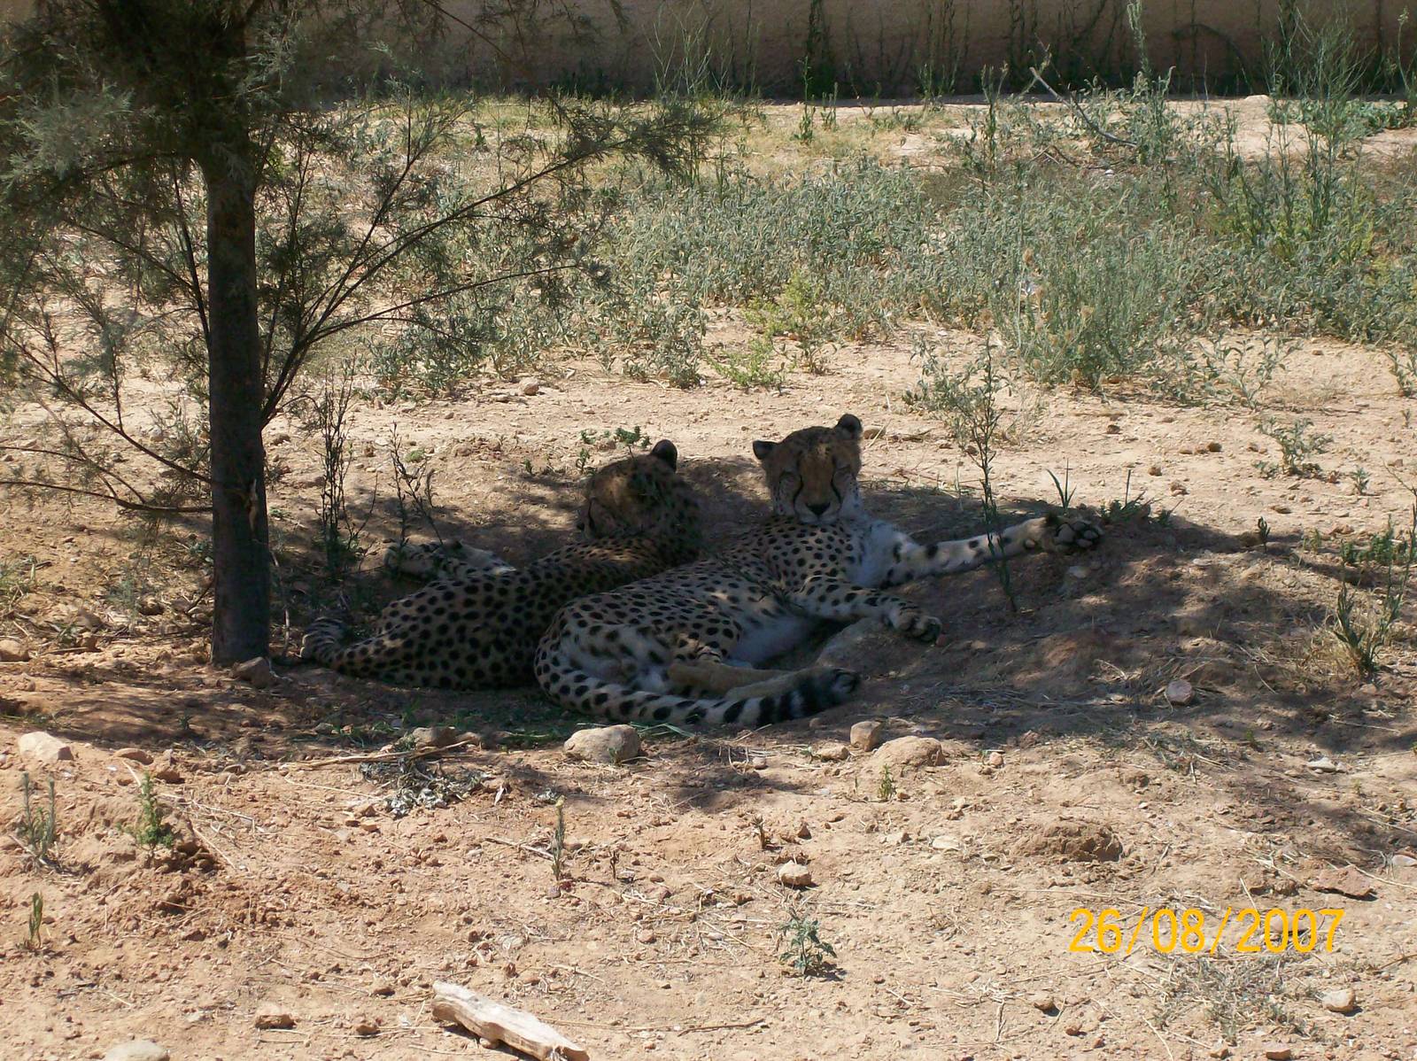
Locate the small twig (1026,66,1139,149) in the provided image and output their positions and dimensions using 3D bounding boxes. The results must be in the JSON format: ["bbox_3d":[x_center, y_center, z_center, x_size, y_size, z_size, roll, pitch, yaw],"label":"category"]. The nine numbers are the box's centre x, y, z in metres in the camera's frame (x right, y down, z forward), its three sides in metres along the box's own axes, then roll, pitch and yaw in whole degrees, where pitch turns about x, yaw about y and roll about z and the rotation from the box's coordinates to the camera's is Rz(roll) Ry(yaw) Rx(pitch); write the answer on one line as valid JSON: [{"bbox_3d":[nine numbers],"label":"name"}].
[{"bbox_3d":[1.253,-1.417,14.800,0.380,0.260,0.160,0,12,0],"label":"small twig"}]

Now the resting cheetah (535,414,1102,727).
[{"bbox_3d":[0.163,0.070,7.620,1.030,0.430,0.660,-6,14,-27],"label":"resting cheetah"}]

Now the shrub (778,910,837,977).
[{"bbox_3d":[0.136,0.562,6.007,0.079,0.076,0.064,0,12,0],"label":"shrub"}]

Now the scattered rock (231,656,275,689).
[{"bbox_3d":[-0.780,0.245,7.570,0.074,0.043,0.055,0,12,0],"label":"scattered rock"}]

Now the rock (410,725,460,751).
[{"bbox_3d":[-0.445,0.337,7.170,0.082,0.029,0.062,0,12,0],"label":"rock"}]

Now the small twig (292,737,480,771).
[{"bbox_3d":[-0.522,0.358,7.092,0.320,0.035,0.070,4,13,18],"label":"small twig"}]

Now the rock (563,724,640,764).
[{"bbox_3d":[-0.172,0.345,7.104,0.124,0.043,0.093,0,12,0],"label":"rock"}]

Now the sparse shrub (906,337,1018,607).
[{"bbox_3d":[0.446,-0.103,7.750,0.190,0.470,0.180,0,12,0],"label":"sparse shrub"}]

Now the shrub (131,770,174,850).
[{"bbox_3d":[-0.832,0.420,6.609,0.069,0.104,0.059,0,12,0],"label":"shrub"}]

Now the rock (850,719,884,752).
[{"bbox_3d":[0.257,0.332,7.160,0.056,0.043,0.042,0,12,0],"label":"rock"}]

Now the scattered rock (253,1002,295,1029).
[{"bbox_3d":[-0.568,0.635,5.780,0.055,0.023,0.041,0,12,0],"label":"scattered rock"}]

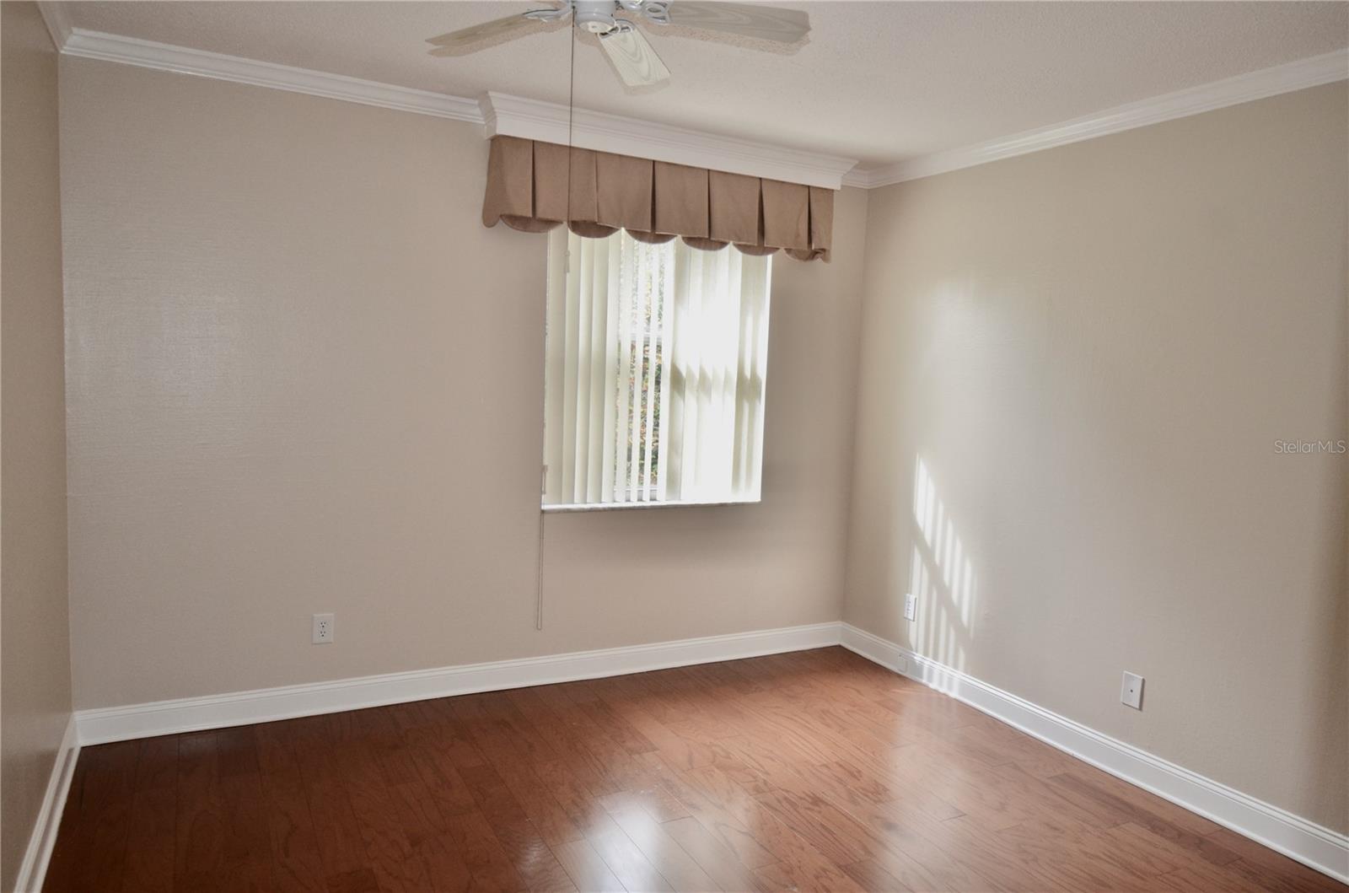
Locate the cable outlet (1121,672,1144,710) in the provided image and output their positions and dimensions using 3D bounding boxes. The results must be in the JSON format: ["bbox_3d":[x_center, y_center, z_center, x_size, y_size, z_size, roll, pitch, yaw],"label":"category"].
[{"bbox_3d":[1.725,0.921,3.385,0.008,0.123,0.079,0,6,-28],"label":"cable outlet"}]

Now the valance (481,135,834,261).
[{"bbox_3d":[-0.003,-1.094,4.110,1.704,0.366,0.140,0,6,-28],"label":"valance"}]

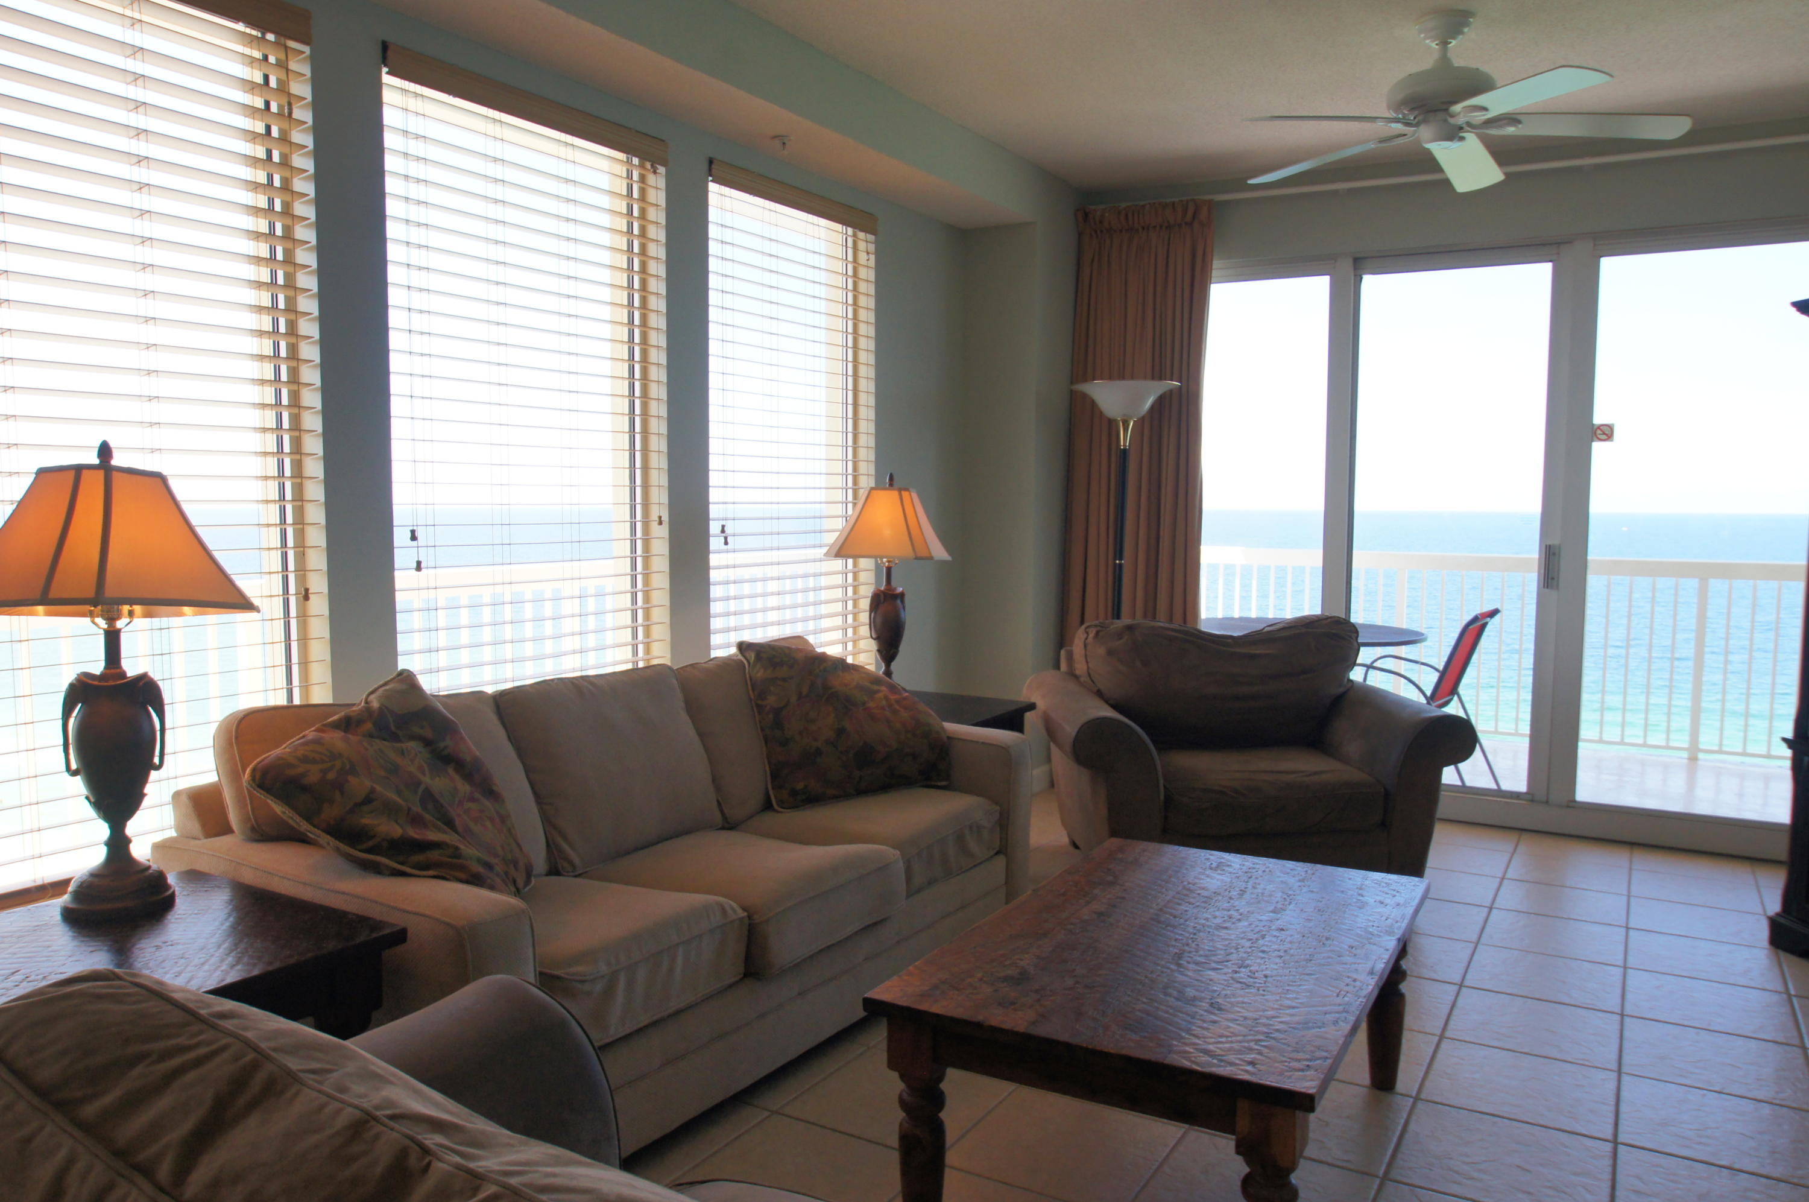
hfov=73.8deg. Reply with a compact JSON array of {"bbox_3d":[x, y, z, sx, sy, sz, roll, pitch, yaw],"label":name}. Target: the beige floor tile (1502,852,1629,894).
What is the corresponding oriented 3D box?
[{"bbox_3d":[2.502,1.030,4.540,0.392,0.010,0.392,3,5,32],"label":"beige floor tile"}]

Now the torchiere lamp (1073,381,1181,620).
[{"bbox_3d":[0.936,0.011,5.251,0.460,1.908,0.460,3,5,32],"label":"torchiere lamp"}]

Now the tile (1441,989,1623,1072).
[{"bbox_3d":[1.669,1.127,3.191,0.392,0.010,0.392,3,5,32],"label":"tile"}]

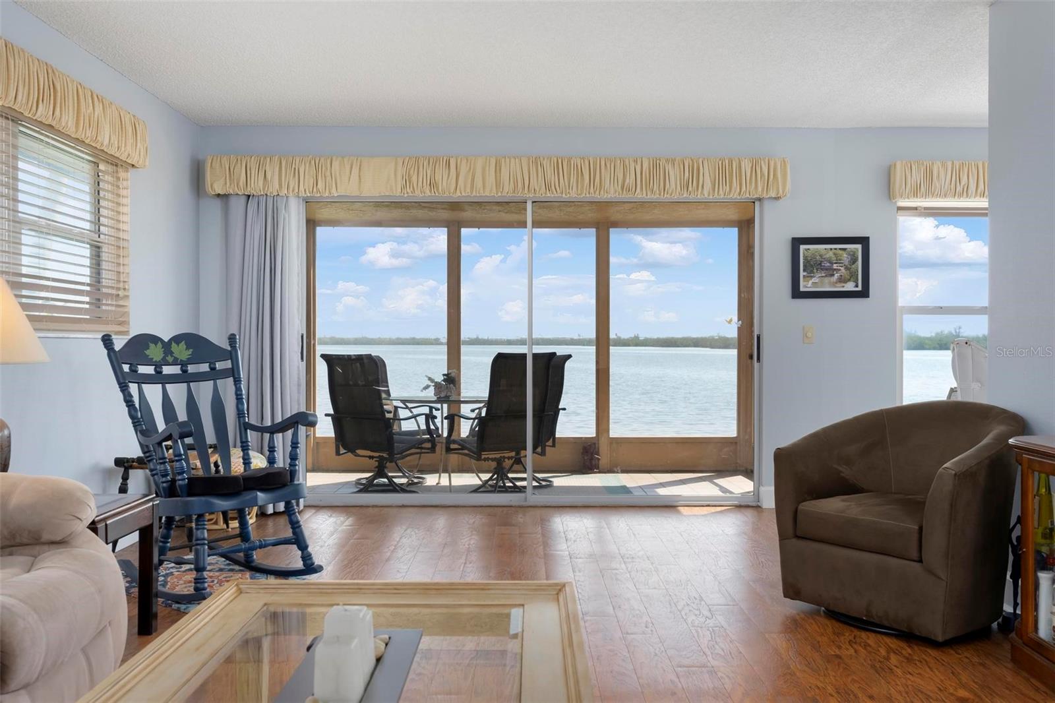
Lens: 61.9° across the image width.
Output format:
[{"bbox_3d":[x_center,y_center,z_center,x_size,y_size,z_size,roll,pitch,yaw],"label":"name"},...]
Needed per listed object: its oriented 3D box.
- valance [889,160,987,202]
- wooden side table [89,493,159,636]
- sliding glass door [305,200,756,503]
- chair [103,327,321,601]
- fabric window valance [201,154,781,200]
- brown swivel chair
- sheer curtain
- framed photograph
[{"bbox_3d":[2.815,-1.067,5.550,1.000,0.260,0.160,0,1,0],"label":"valance"},{"bbox_3d":[-1.665,0.776,2.987,0.610,0.502,0.530,0,1,0],"label":"wooden side table"},{"bbox_3d":[0.018,0.007,5.680,2.940,1.990,0.100,0,1,0],"label":"sliding glass door"},{"bbox_3d":[-1.430,0.462,4.014,0.880,1.110,0.670,0,1,39],"label":"chair"},{"bbox_3d":[-0.185,-1.091,5.550,3.650,0.265,0.160,0,1,0],"label":"fabric window valance"},{"bbox_3d":[1.505,0.618,3.446,0.760,0.810,0.730,0,1,-37],"label":"brown swivel chair"},{"bbox_3d":[-1.643,-0.056,5.470,0.490,2.080,0.130,0,1,0],"label":"sheer curtain"},{"bbox_3d":[1.942,-0.536,5.630,0.497,0.395,0.028,0,1,0],"label":"framed photograph"}]

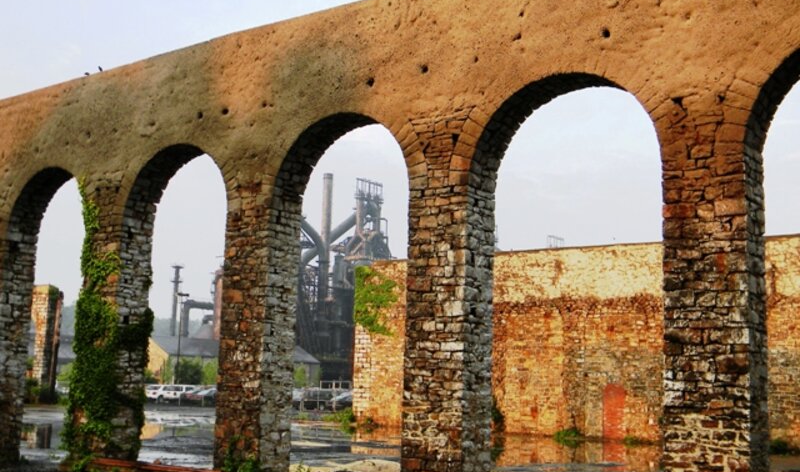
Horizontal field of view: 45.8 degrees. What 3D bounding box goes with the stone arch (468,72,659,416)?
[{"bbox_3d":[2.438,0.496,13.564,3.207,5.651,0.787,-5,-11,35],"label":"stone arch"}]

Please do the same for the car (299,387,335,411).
[{"bbox_3d":[-6.419,13.160,76.500,1.900,1.750,4.700,-5,-11,35],"label":"car"}]

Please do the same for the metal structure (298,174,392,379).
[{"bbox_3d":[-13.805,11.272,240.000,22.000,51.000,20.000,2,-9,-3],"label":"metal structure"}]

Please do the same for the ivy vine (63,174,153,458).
[{"bbox_3d":[-5.872,1.738,19.332,1.248,5.492,0.949,-5,-11,35],"label":"ivy vine"}]

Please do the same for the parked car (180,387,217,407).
[{"bbox_3d":[-16.675,13.551,80.000,1.800,1.500,4.600,-5,-11,35],"label":"parked car"}]

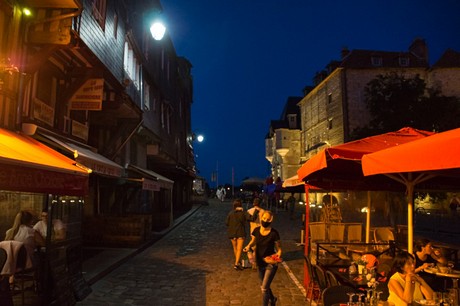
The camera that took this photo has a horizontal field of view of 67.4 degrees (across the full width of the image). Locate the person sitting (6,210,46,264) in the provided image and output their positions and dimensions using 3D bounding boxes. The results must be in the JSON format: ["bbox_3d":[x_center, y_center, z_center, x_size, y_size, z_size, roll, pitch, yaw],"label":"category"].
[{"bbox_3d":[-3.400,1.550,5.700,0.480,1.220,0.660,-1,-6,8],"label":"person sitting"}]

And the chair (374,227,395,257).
[{"bbox_3d":[3.840,2.260,8.600,0.510,0.870,0.540,1,-6,-10],"label":"chair"}]

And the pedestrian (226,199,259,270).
[{"bbox_3d":[0.280,1.830,7.800,0.620,1.580,0.360,0,-6,-1],"label":"pedestrian"}]

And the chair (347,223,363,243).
[{"bbox_3d":[3.100,2.220,8.550,0.470,0.920,0.550,0,-6,0],"label":"chair"}]

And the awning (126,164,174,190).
[{"bbox_3d":[-3.520,1.060,15.500,1.350,0.850,3.300,0,-6,0],"label":"awning"}]

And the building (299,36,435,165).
[{"bbox_3d":[13.600,-2.400,37.300,8.800,15.800,14.500,0,-6,-3],"label":"building"}]

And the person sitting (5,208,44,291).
[{"bbox_3d":[-3.400,1.560,5.700,0.480,1.240,0.680,-1,-6,8],"label":"person sitting"}]

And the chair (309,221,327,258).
[{"bbox_3d":[2.190,2.200,8.500,0.470,0.920,0.550,0,-6,0],"label":"chair"}]

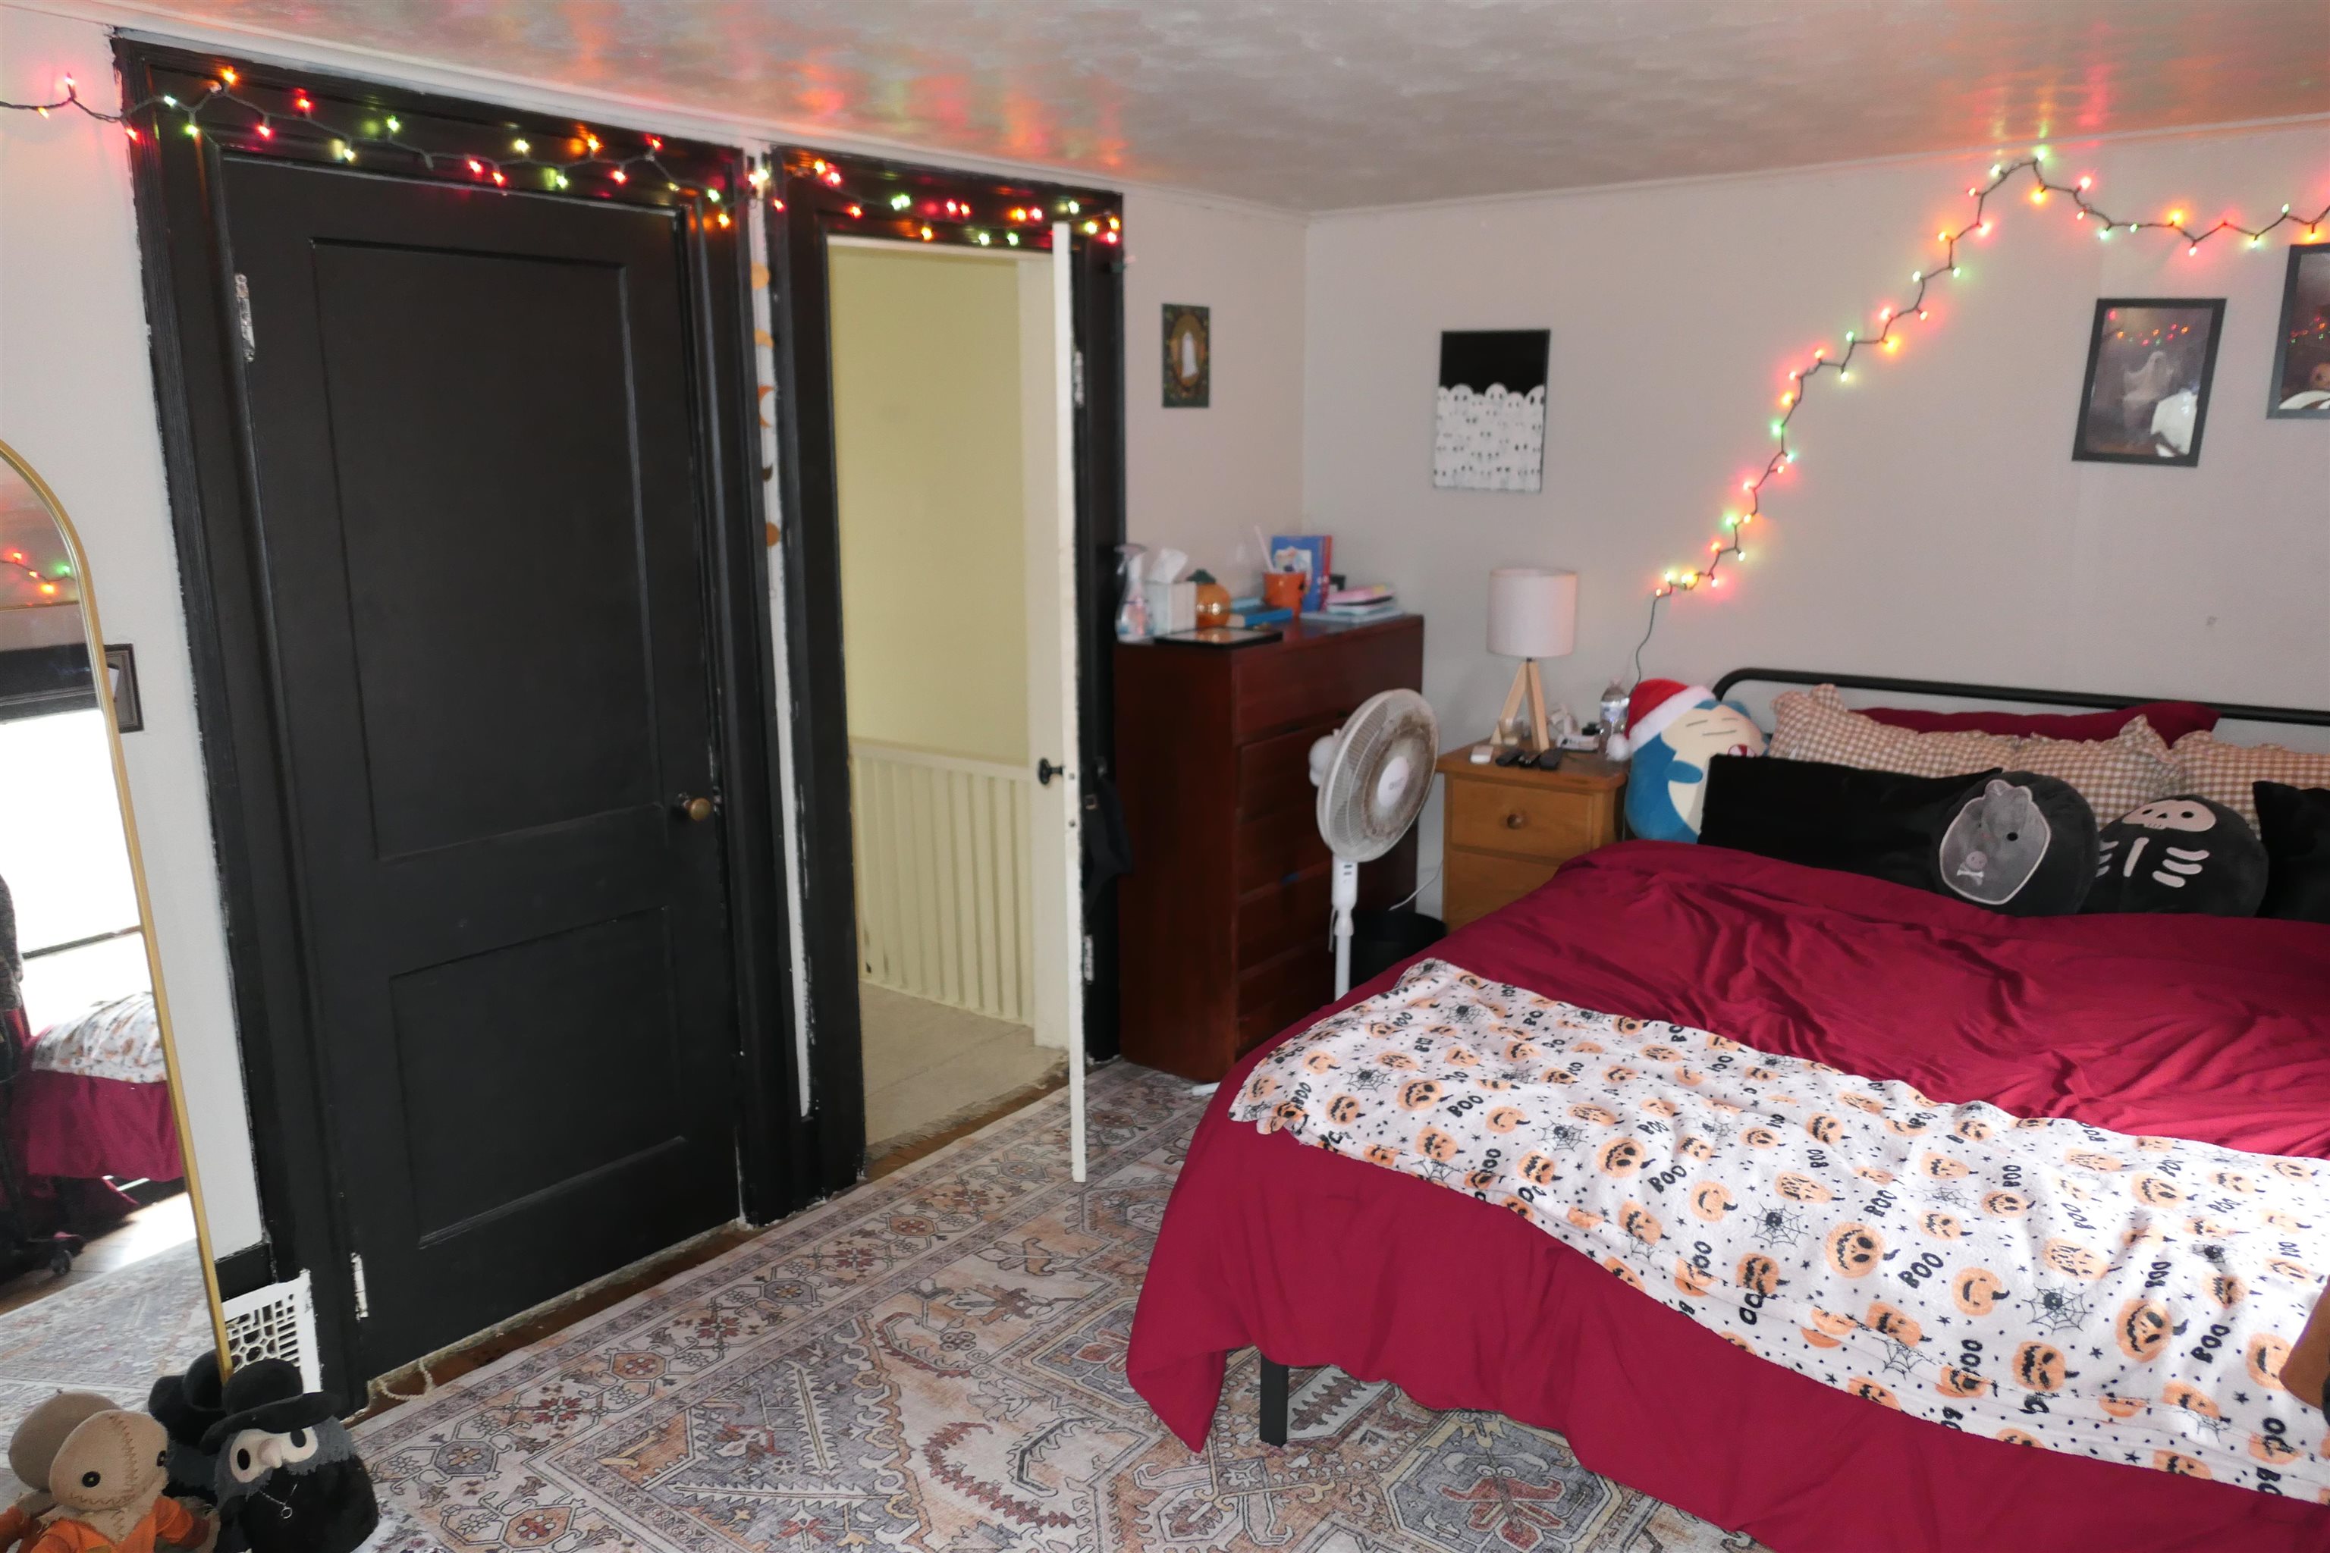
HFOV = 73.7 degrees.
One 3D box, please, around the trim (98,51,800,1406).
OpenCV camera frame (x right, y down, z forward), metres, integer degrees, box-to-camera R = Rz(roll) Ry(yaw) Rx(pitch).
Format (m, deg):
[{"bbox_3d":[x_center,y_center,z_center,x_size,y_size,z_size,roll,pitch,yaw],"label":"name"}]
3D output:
[{"bbox_3d":[-1.146,-0.059,2.807,0.120,2.165,1.060,10,16,39],"label":"trim"}]

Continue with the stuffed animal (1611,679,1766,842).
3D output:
[{"bbox_3d":[1.208,-0.021,3.585,0.340,0.400,0.290,1,4,2],"label":"stuffed animal"}]

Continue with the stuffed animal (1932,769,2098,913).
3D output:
[{"bbox_3d":[1.690,0.149,3.092,0.220,0.330,0.330,10,4,-38],"label":"stuffed animal"}]

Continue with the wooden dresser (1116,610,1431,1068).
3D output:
[{"bbox_3d":[0.306,0.149,4.308,0.410,1.115,0.860,10,16,39],"label":"wooden dresser"}]

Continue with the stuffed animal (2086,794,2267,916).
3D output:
[{"bbox_3d":[1.936,0.171,2.968,0.340,0.300,0.240,13,-2,45],"label":"stuffed animal"}]

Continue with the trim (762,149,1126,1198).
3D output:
[{"bbox_3d":[-0.440,-0.252,3.644,0.160,2.180,1.040,10,16,39],"label":"trim"}]

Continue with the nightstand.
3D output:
[{"bbox_3d":[1.002,0.368,3.984,0.490,0.835,0.400,10,16,39],"label":"nightstand"}]

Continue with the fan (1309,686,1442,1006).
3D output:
[{"bbox_3d":[0.464,0.312,3.778,0.440,1.020,0.470,10,16,39],"label":"fan"}]

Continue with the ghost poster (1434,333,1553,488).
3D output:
[{"bbox_3d":[0.856,-0.965,4.104,0.314,0.408,0.020,10,16,39],"label":"ghost poster"}]

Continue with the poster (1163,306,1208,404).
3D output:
[{"bbox_3d":[0.066,-1.093,4.048,0.015,0.256,0.193,10,16,39],"label":"poster"}]

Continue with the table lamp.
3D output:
[{"bbox_3d":[0.941,-0.297,3.984,0.235,0.470,0.235,10,16,39],"label":"table lamp"}]

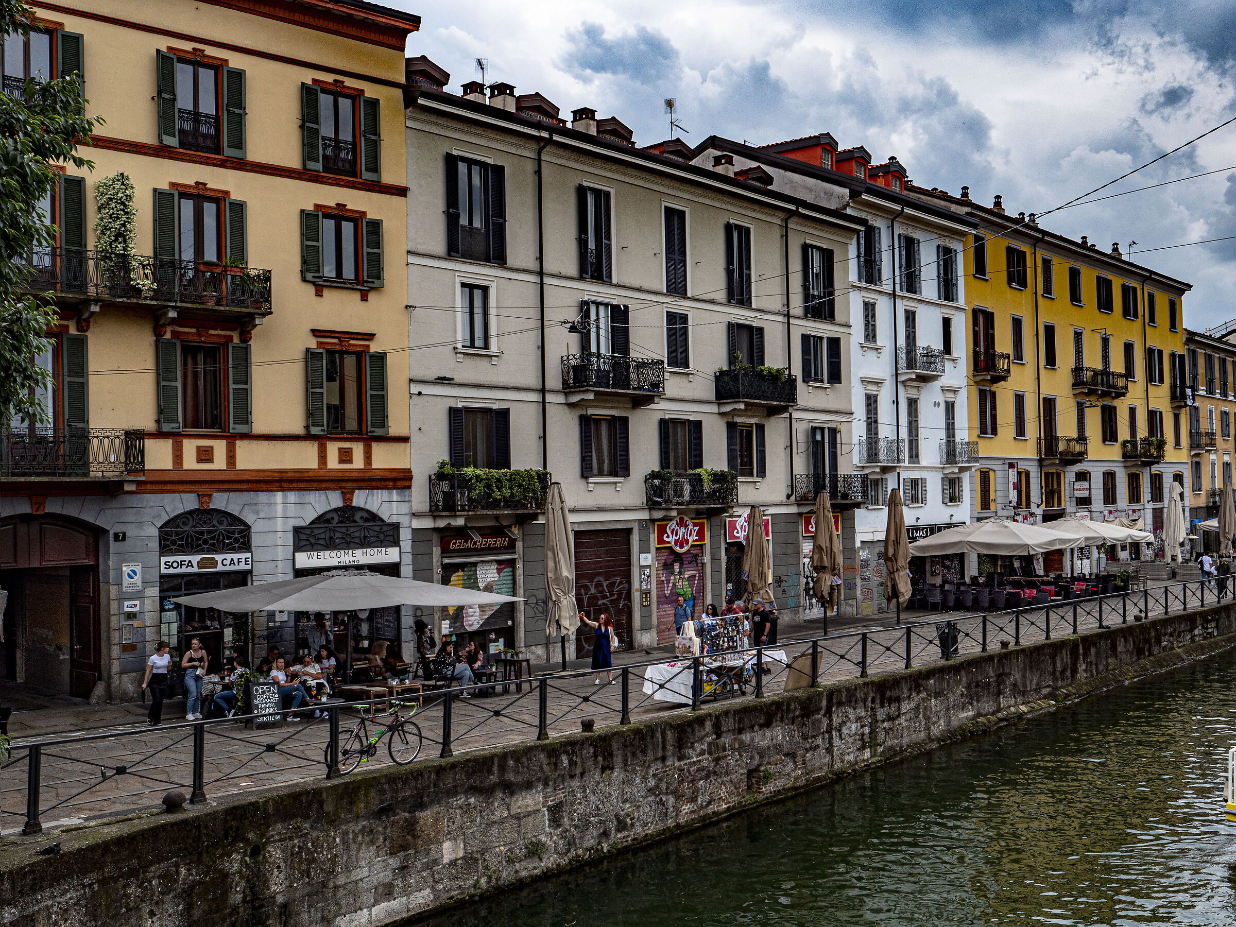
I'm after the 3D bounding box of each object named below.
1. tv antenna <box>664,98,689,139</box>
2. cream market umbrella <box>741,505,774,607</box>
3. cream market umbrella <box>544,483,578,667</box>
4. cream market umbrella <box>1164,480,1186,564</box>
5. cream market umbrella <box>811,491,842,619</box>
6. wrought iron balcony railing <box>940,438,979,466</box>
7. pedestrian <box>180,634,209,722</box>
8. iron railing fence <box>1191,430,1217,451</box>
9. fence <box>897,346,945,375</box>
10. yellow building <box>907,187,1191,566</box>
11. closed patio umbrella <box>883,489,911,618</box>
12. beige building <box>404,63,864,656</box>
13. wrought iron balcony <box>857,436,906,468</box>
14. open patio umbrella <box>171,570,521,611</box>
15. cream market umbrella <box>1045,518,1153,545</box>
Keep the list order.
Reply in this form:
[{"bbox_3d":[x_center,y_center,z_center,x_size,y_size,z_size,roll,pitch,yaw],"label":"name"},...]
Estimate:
[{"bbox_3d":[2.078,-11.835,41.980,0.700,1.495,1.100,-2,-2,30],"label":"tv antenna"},{"bbox_3d":[4.042,2.873,34.897,0.930,3.331,0.930,-1,-2,0],"label":"cream market umbrella"},{"bbox_3d":[-1.433,2.897,30.923,0.800,4.810,0.800,-1,-2,0],"label":"cream market umbrella"},{"bbox_3d":[27.639,2.962,60.300,1.080,4.101,1.080,-3,-2,42],"label":"cream market umbrella"},{"bbox_3d":[6.310,2.759,36.900,0.900,3.845,0.900,-1,-2,0],"label":"cream market umbrella"},{"bbox_3d":[13.744,-0.402,48.919,0.850,1.060,1.664,-3,-2,42],"label":"wrought iron balcony railing"},{"bbox_3d":[-8.243,4.187,23.660,0.520,1.590,0.360,-1,-2,-11],"label":"pedestrian"},{"bbox_3d":[38.080,-1.531,78.832,0.850,1.060,2.470,-3,-2,42],"label":"iron railing fence"},{"bbox_3d":[12.516,-4.292,50.168,0.820,0.970,2.420,-3,-2,42],"label":"fence"},{"bbox_3d":[21.854,-2.601,69.675,12.000,18.100,31.780,-3,-2,42],"label":"yellow building"},{"bbox_3d":[9.942,3.282,43.461,0.900,4.730,0.900,-2,-2,11],"label":"closed patio umbrella"},{"bbox_3d":[-2.392,-2.661,39.986,12.000,16.400,20.285,-3,-2,42],"label":"beige building"},{"bbox_3d":[10.342,-0.475,47.523,0.820,0.970,2.060,-3,-2,42],"label":"wrought iron balcony"},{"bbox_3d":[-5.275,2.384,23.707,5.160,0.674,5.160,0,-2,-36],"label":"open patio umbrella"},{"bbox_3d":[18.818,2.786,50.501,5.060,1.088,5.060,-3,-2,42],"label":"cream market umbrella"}]

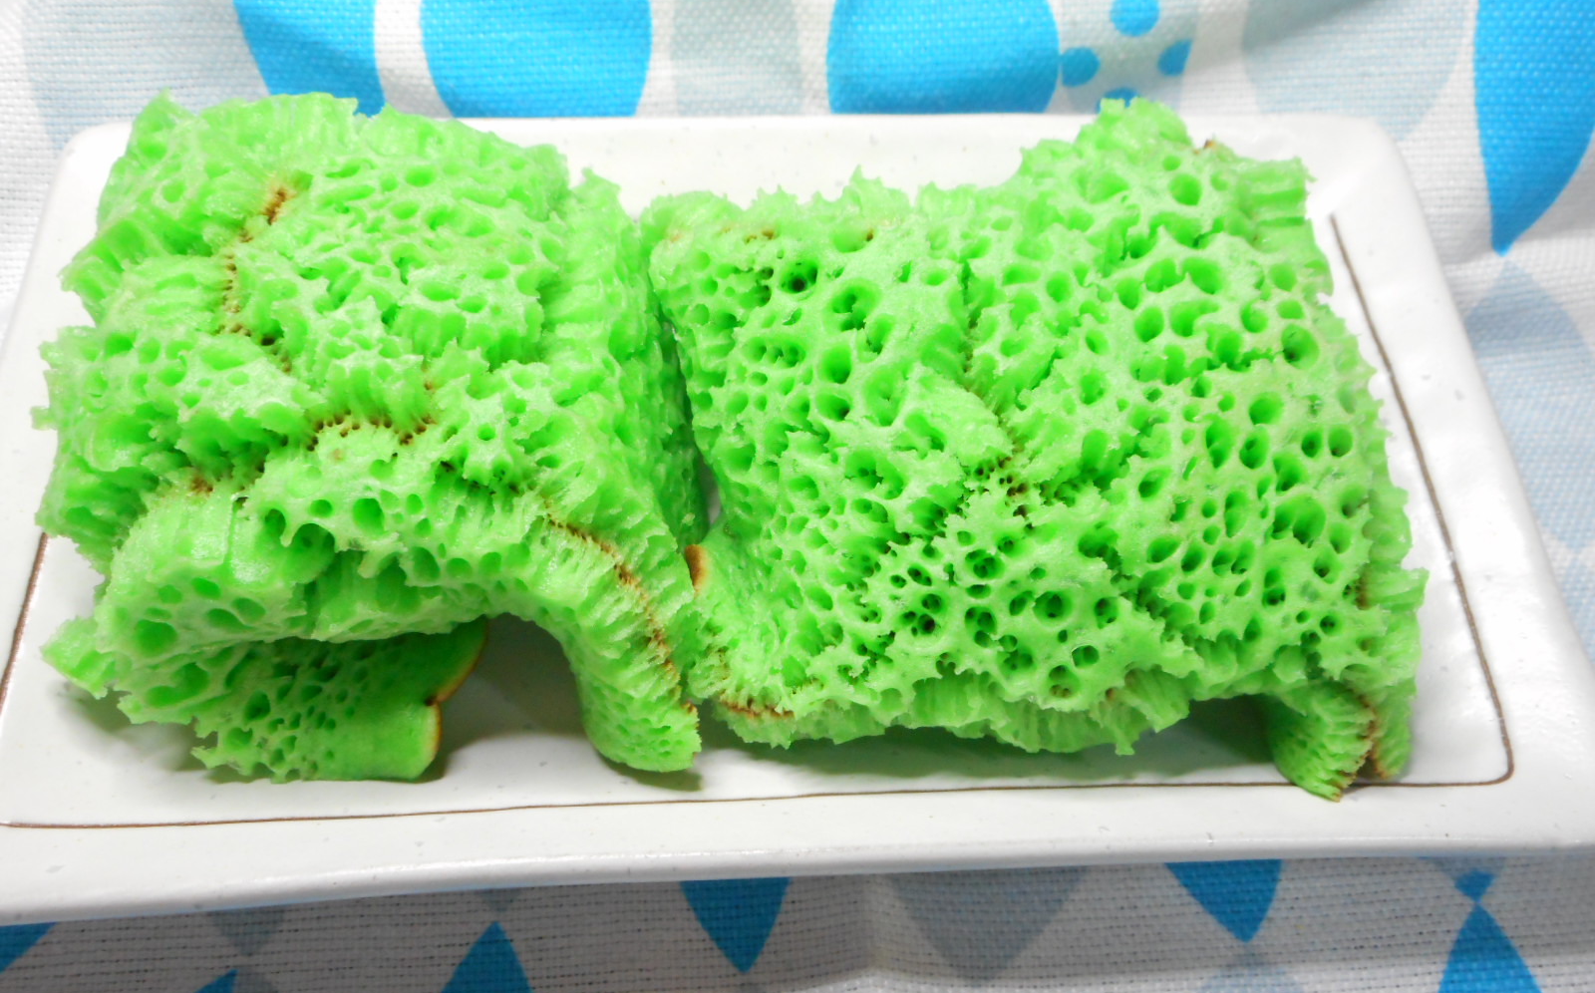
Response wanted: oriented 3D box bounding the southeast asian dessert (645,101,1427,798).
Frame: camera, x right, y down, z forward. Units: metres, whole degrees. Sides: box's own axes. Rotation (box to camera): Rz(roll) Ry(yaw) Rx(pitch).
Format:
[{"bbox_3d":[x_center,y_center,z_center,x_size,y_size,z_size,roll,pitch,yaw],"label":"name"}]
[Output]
[{"bbox_3d":[0.027,-0.008,0.220,0.095,0.044,0.086,-2,57,-3],"label":"southeast asian dessert"}]

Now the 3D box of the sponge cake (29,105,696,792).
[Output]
[{"bbox_3d":[-0.050,-0.009,0.216,0.076,0.048,0.081,-1,57,-2],"label":"sponge cake"}]

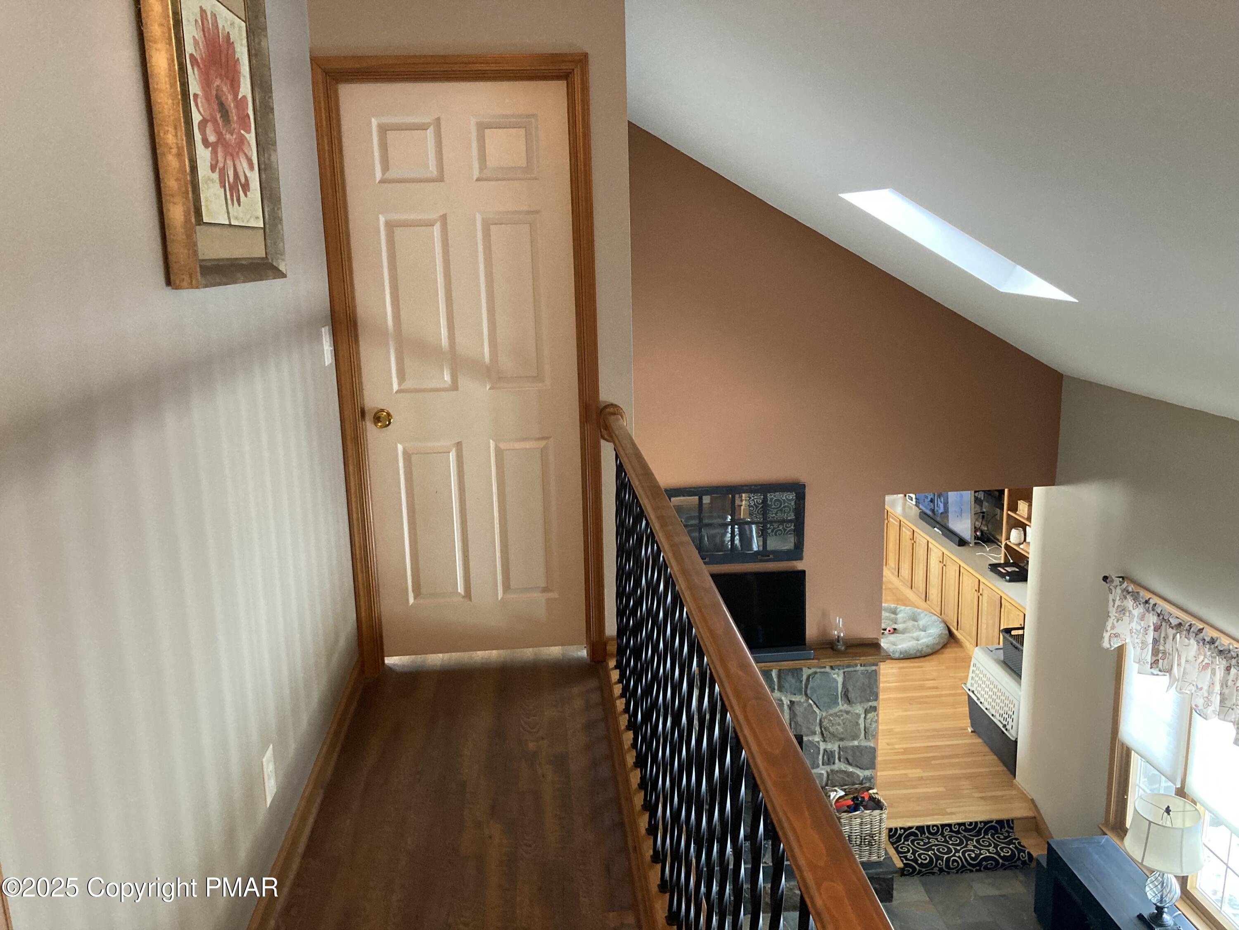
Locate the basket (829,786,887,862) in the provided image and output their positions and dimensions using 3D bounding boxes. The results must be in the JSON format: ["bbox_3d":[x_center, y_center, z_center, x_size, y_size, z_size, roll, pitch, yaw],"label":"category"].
[{"bbox_3d":[1.553,2.374,6.621,0.360,0.385,0.315,-2,11,-4],"label":"basket"}]

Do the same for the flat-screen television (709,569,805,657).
[{"bbox_3d":[0.720,0.958,6.421,0.960,0.555,0.070,-2,11,-4],"label":"flat-screen television"}]

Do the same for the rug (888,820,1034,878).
[{"bbox_3d":[2.332,2.632,6.881,0.910,0.215,0.300,-2,11,-4],"label":"rug"}]

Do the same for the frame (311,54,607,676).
[{"bbox_3d":[-0.522,-0.301,3.523,0.895,2.130,0.120,-2,11,-4],"label":"frame"}]

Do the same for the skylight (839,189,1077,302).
[{"bbox_3d":[1.551,-1.054,4.602,0.980,0.120,0.620,28,8,-9],"label":"skylight"}]

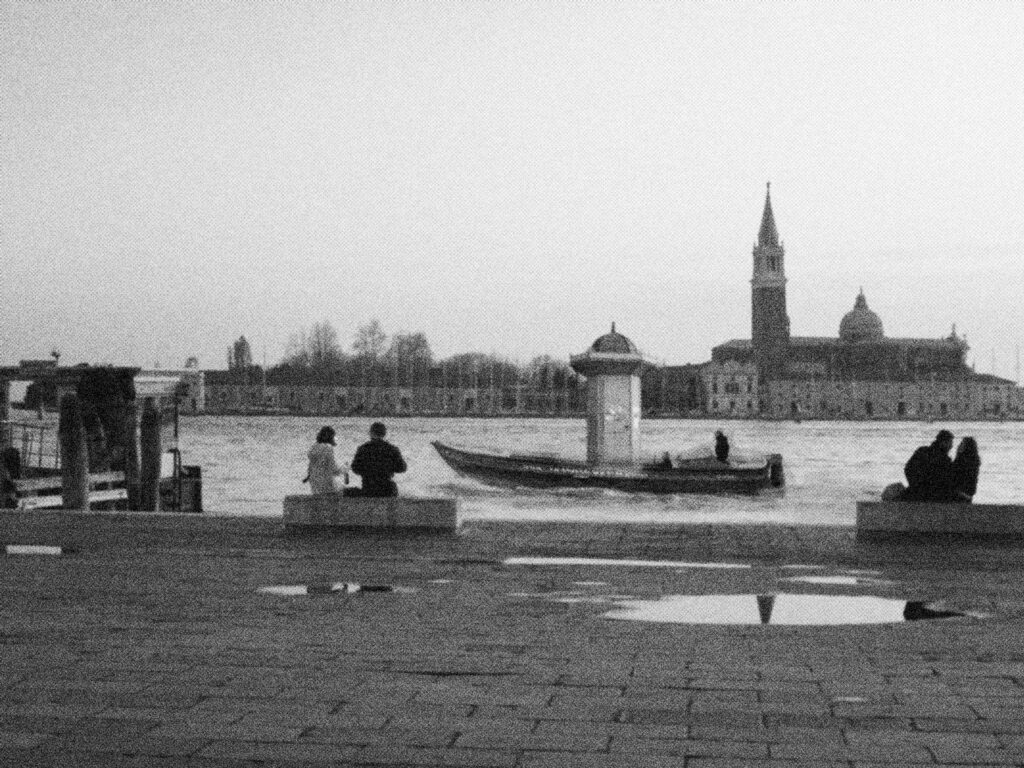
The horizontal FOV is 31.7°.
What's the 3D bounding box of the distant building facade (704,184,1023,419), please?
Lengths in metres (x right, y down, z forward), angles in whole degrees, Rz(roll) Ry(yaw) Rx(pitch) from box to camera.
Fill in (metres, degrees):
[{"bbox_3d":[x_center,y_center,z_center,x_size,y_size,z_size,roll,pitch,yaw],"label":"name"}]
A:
[{"bbox_3d":[107.147,-24.893,558.000,88.000,72.500,45.000,1,-1,-14],"label":"distant building facade"}]

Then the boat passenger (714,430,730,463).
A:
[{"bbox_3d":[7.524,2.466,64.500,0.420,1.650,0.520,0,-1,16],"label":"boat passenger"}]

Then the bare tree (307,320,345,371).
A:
[{"bbox_3d":[-53.227,-4.994,515.000,10.800,26.000,10.500,0,-1,0],"label":"bare tree"}]

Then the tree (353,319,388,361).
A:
[{"bbox_3d":[-40.384,-5.280,515.000,10.200,26.000,10.000,0,-1,0],"label":"tree"}]

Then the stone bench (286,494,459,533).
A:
[{"bbox_3d":[-1.732,1.609,22.250,2.100,0.440,0.550,0,-1,8],"label":"stone bench"}]

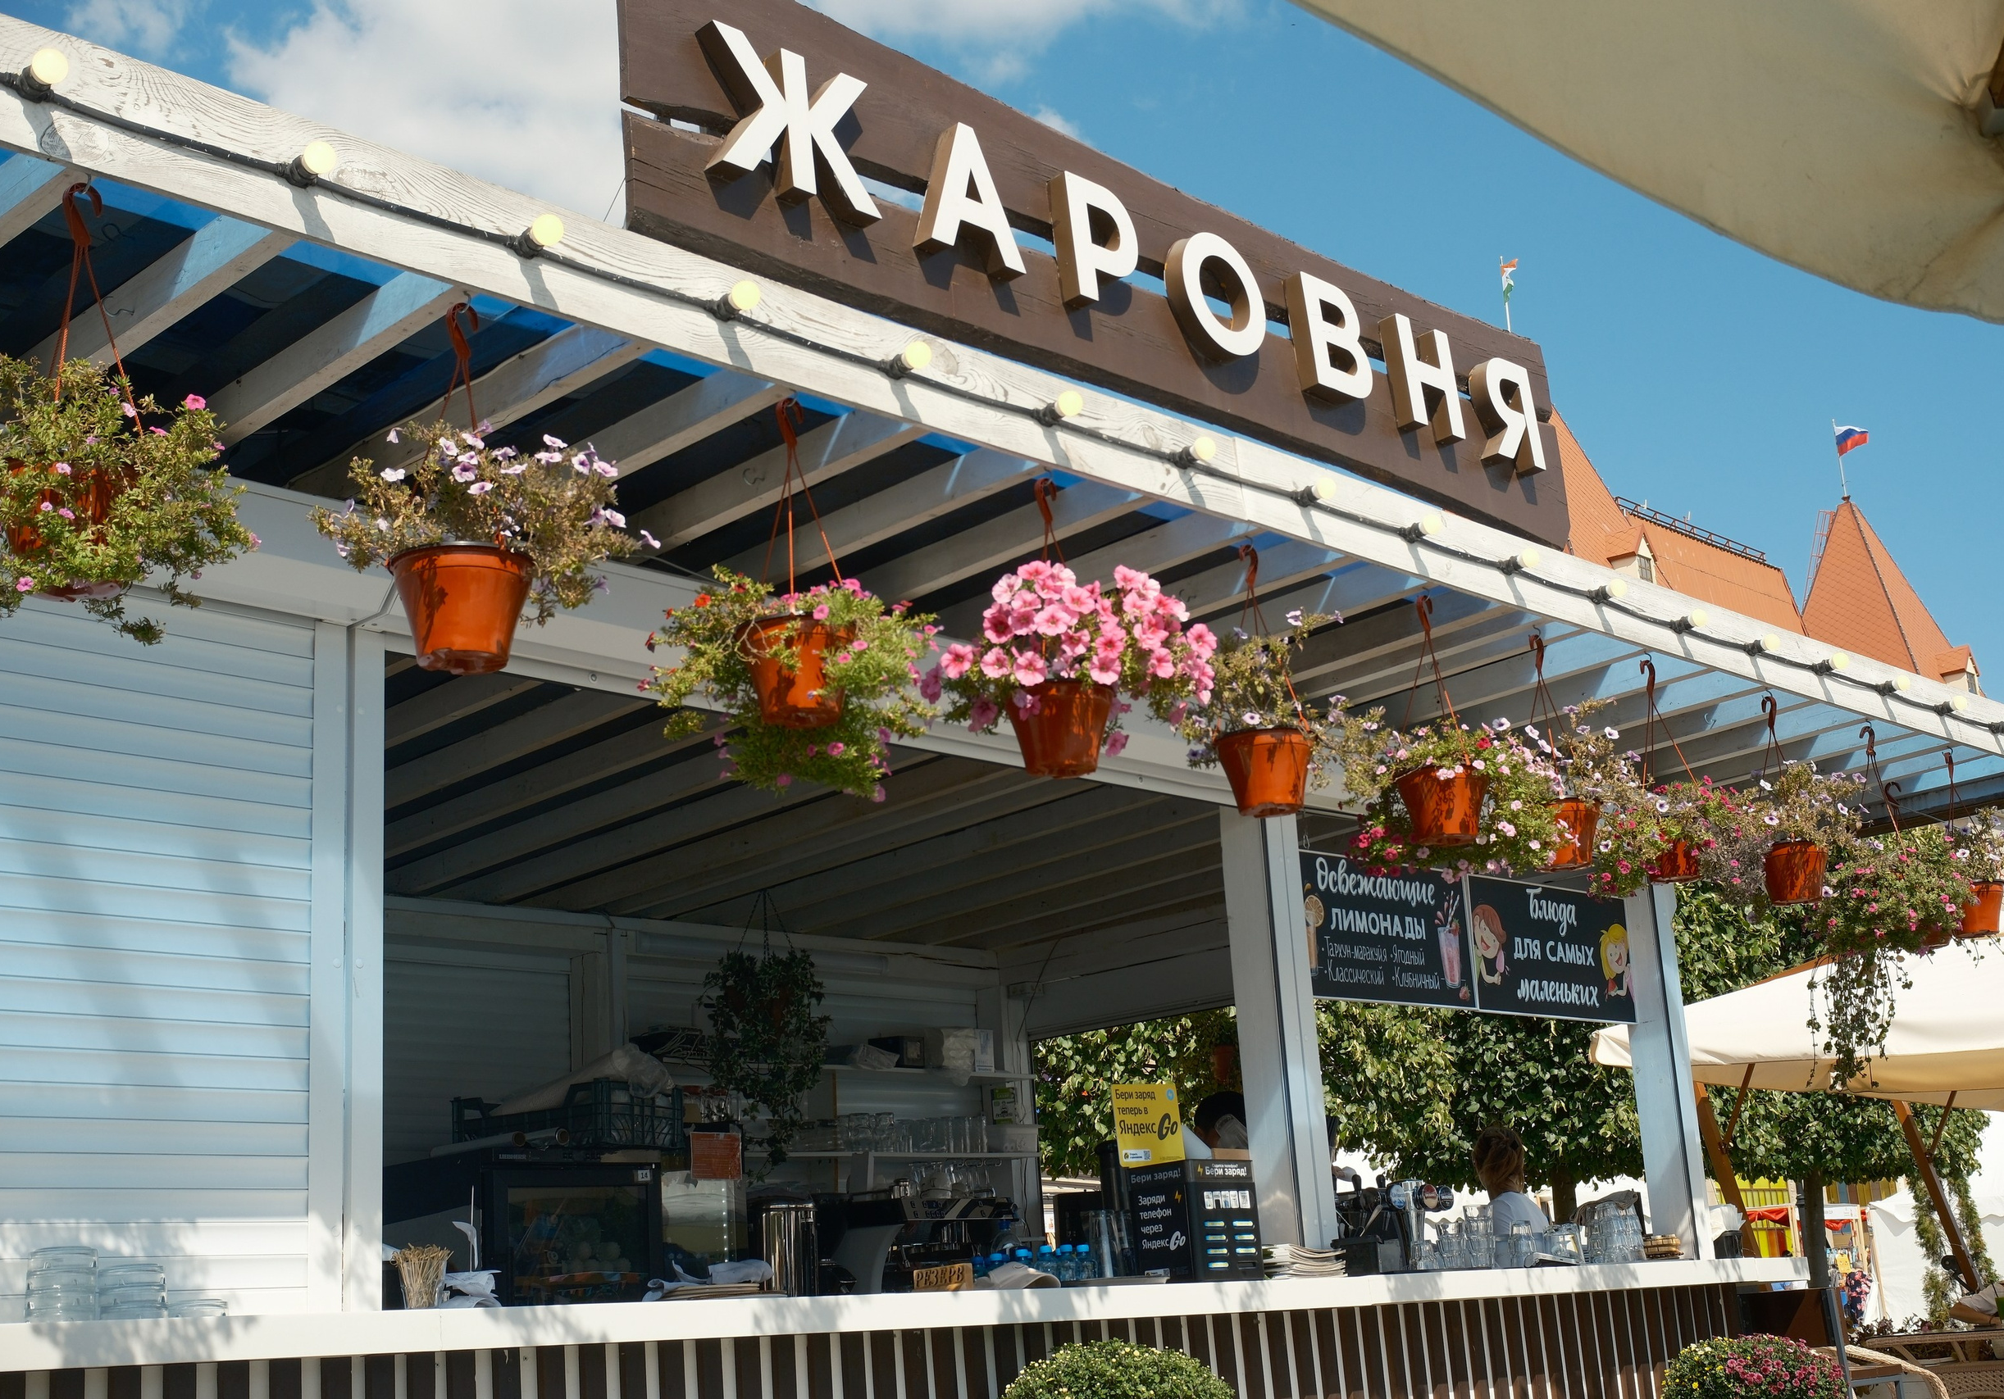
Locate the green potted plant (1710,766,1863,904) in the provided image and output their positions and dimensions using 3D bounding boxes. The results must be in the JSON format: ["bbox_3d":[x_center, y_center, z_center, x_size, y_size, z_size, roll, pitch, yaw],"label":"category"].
[{"bbox_3d":[2.087,0.359,6.346,0.410,0.380,0.370,-4,-16,0],"label":"green potted plant"}]

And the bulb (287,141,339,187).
[{"bbox_3d":[-1.000,-0.776,3.475,0.047,0.047,0.082,12,-43,-44],"label":"bulb"}]

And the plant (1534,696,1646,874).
[{"bbox_3d":[1.384,0.210,5.724,0.300,0.410,0.290,-4,-16,0],"label":"plant"}]

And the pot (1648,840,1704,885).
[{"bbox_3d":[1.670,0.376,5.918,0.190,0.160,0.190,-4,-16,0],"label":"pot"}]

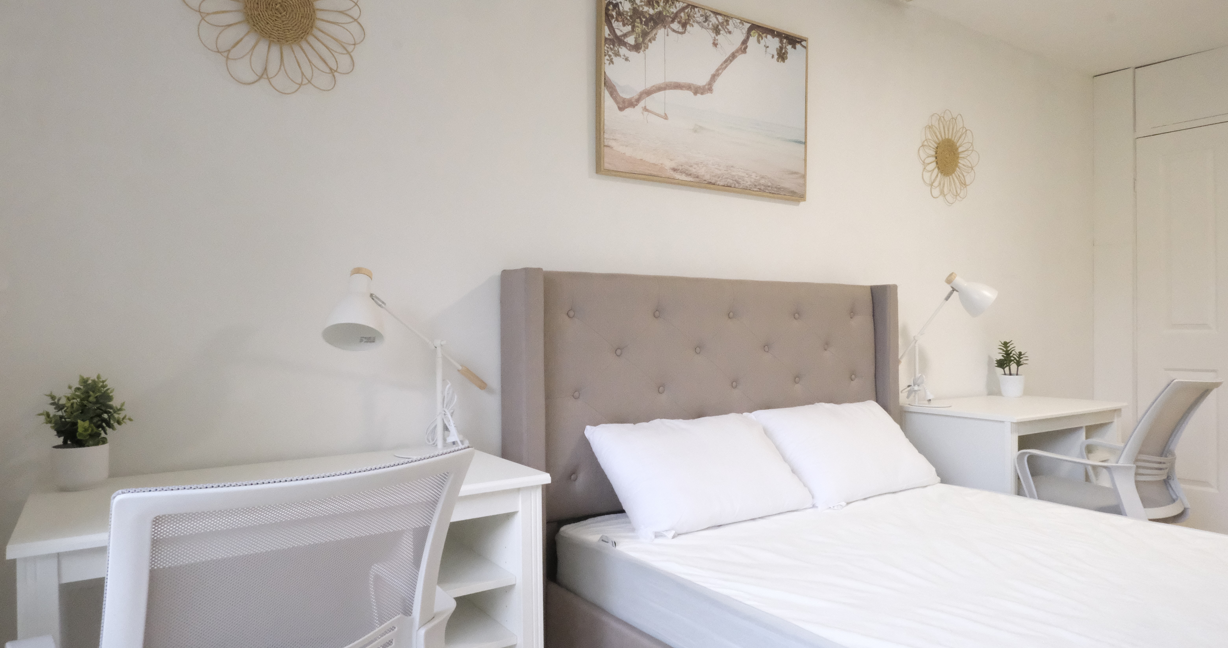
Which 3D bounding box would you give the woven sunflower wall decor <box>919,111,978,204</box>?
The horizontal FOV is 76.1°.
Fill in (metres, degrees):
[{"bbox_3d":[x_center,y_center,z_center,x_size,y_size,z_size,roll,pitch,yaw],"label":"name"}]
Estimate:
[{"bbox_3d":[1.482,-0.733,3.464,0.420,0.410,0.035,0,0,-34],"label":"woven sunflower wall decor"}]

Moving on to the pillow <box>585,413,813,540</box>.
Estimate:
[{"bbox_3d":[0.267,0.426,2.343,0.650,0.420,0.160,0,-42,-34],"label":"pillow"}]

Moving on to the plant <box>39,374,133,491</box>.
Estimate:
[{"bbox_3d":[-1.096,0.221,1.628,0.155,0.222,0.155,0,0,-34],"label":"plant"}]

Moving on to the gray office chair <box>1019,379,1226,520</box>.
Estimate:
[{"bbox_3d":[1.686,0.614,2.675,0.580,0.905,0.580,0,0,-34],"label":"gray office chair"}]

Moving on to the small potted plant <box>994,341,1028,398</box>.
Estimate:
[{"bbox_3d":[1.839,0.208,3.627,0.125,0.250,0.125,0,0,-34],"label":"small potted plant"}]

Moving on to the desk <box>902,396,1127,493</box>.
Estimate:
[{"bbox_3d":[1.654,0.698,3.265,0.930,0.730,0.510,0,0,-36],"label":"desk"}]

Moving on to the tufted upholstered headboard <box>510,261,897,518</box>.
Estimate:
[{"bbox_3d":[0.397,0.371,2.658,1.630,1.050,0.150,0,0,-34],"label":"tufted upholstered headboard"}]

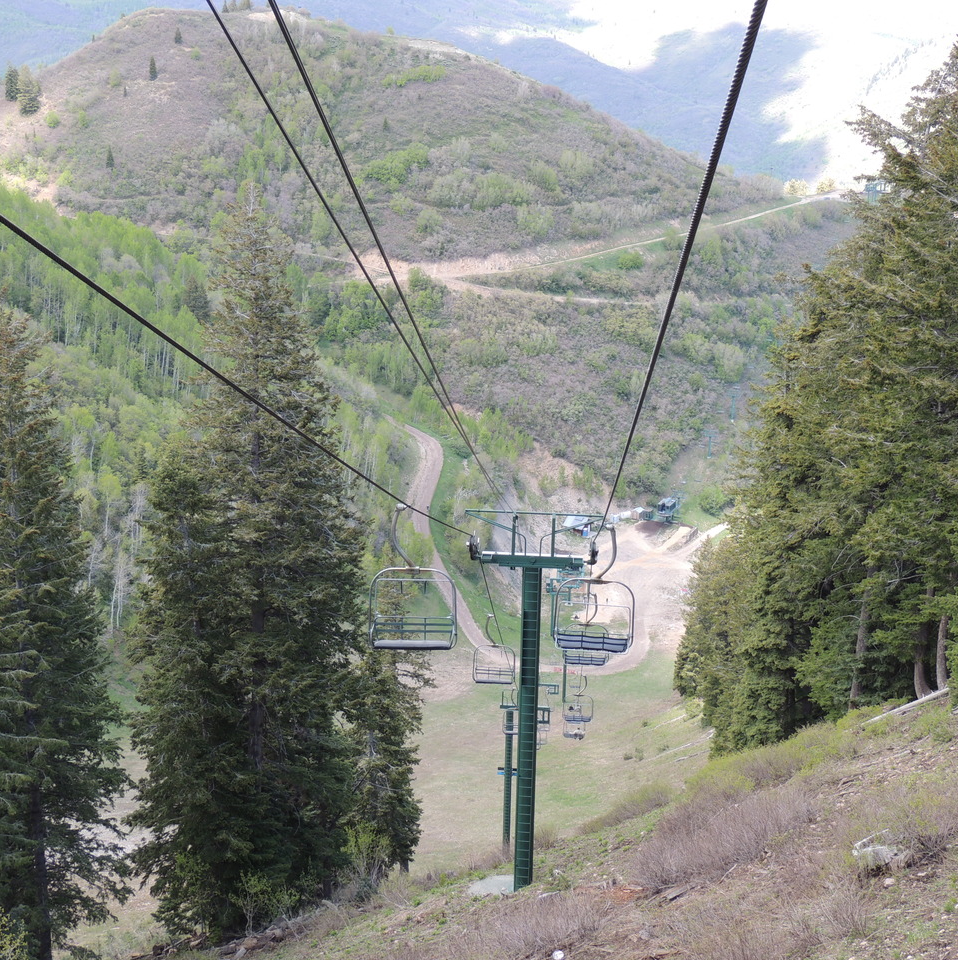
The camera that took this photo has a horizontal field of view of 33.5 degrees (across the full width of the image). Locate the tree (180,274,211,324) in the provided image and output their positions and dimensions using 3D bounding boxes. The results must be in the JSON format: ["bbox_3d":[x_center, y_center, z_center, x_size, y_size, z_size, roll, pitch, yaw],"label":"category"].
[{"bbox_3d":[-74.887,-47.151,420.000,7.700,14.500,7.700,1,12,0],"label":"tree"}]

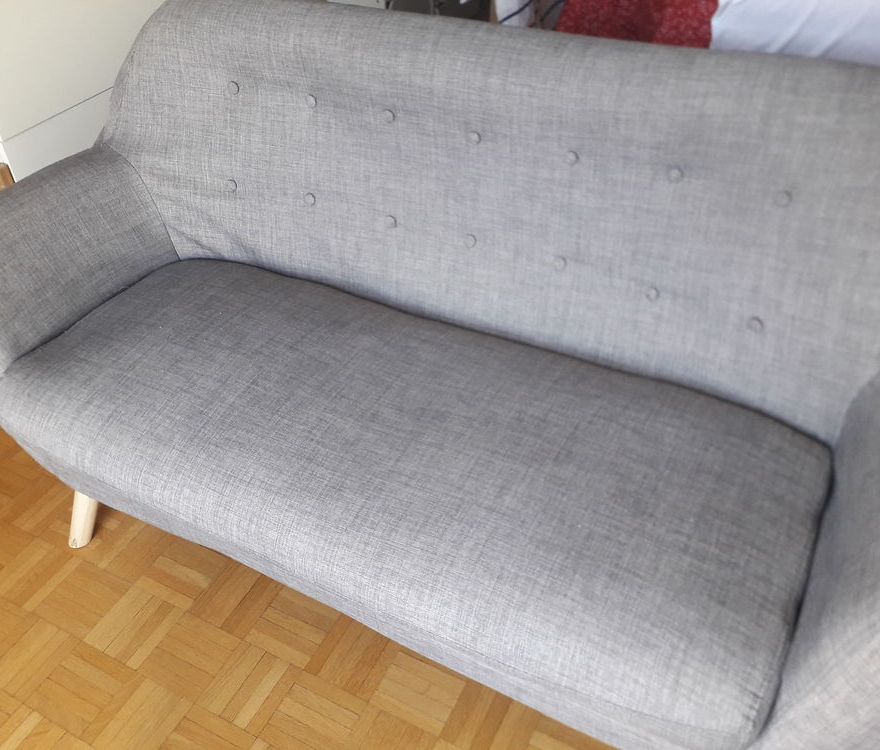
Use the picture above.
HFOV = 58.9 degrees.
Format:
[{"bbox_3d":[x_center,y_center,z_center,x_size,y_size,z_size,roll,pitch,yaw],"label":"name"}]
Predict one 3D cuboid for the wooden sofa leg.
[{"bbox_3d":[-0.646,0.249,1.421,0.042,0.164,0.042,30,33,9],"label":"wooden sofa leg"}]

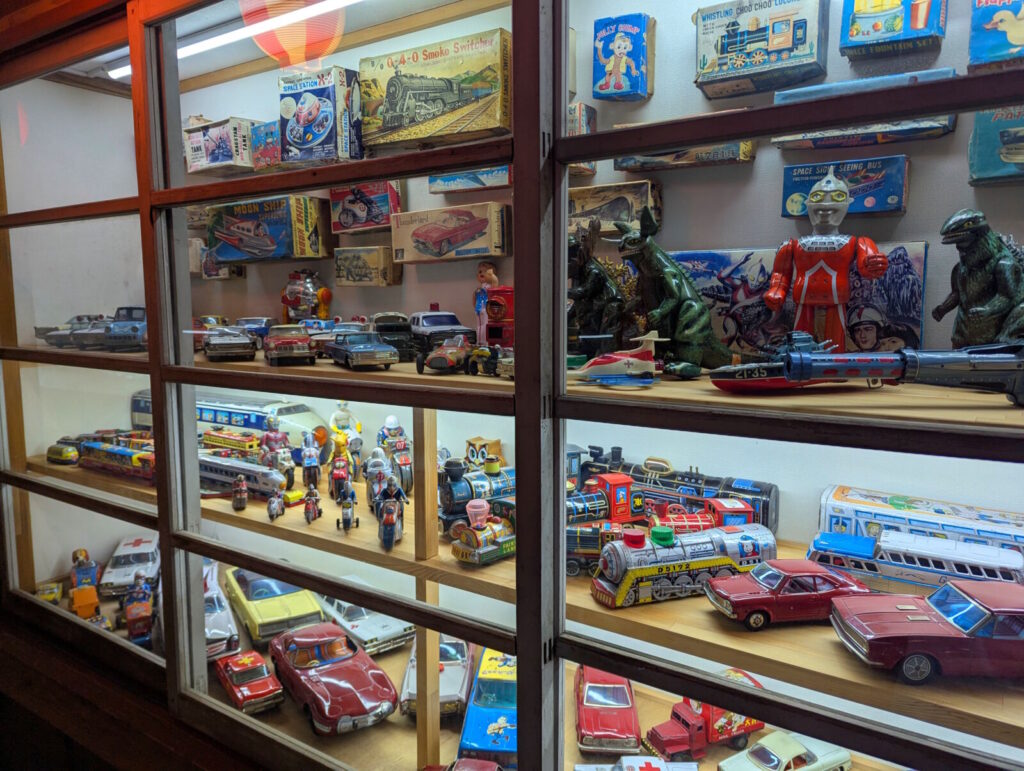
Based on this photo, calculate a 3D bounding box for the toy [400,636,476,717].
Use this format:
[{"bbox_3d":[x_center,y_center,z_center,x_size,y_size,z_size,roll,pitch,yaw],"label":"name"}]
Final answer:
[{"bbox_3d":[-0.142,0.566,1.463,0.118,0.080,0.307,0,7,1],"label":"toy"}]

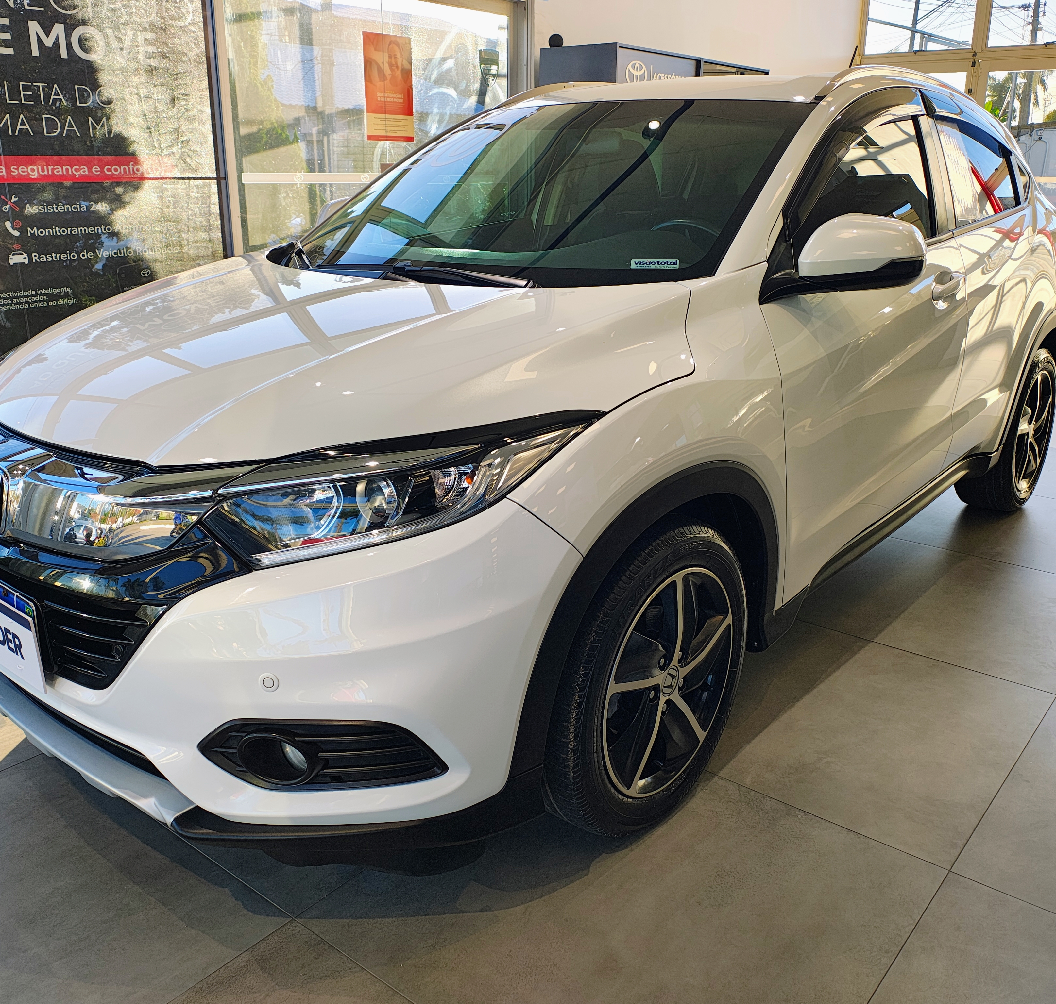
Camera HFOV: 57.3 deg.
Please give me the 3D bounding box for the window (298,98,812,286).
[{"bbox_3d":[0.040,-0.885,2.614,1.438,0.108,0.906,15,53,39],"label":"window"}]

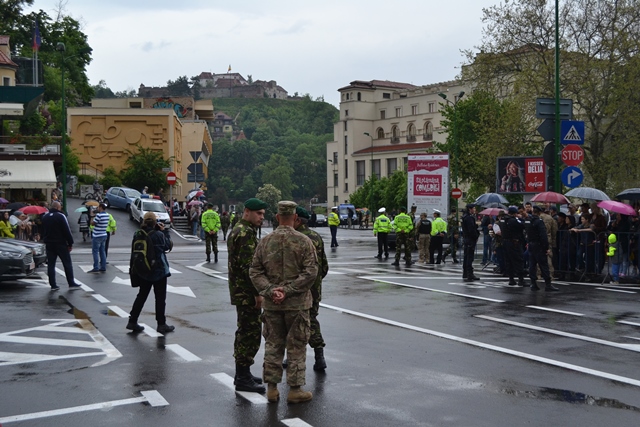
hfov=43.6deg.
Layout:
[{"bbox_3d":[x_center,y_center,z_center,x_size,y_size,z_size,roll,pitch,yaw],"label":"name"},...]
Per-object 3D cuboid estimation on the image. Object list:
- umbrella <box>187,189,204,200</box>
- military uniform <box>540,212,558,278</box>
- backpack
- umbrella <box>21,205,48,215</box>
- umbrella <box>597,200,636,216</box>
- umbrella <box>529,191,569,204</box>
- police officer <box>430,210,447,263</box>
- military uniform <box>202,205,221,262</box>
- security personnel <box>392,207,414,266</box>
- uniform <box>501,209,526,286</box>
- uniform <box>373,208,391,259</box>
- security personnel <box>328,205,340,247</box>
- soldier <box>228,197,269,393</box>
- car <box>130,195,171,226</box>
[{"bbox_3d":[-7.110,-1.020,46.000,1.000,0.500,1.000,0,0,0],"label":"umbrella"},{"bbox_3d":[5.495,0.728,19.300,0.400,1.740,0.540,0,1,40],"label":"military uniform"},{"bbox_3d":[-2.489,0.567,11.250,0.350,0.640,0.260,0,1,34],"label":"backpack"},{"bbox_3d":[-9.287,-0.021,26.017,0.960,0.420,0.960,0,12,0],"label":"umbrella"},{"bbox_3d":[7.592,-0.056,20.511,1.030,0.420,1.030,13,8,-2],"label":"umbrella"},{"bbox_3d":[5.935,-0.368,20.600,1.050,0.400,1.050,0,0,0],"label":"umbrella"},{"bbox_3d":[3.732,0.734,25.200,0.520,1.760,0.360,0,1,-32],"label":"police officer"},{"bbox_3d":[-3.290,0.592,24.300,0.590,1.790,0.400,0,0,-3],"label":"military uniform"},{"bbox_3d":[2.505,0.690,24.000,0.600,1.790,0.360,0,0,0],"label":"security personnel"},{"bbox_3d":[4.384,0.731,18.100,0.580,1.790,0.420,0,1,35],"label":"uniform"},{"bbox_3d":[2.276,0.708,29.000,0.560,1.820,0.380,0,0,-11],"label":"uniform"},{"bbox_3d":[0.631,0.604,35.300,0.520,1.790,0.380,0,1,45],"label":"security personnel"},{"bbox_3d":[-0.695,0.766,7.720,0.370,1.810,0.550,0,0,-7],"label":"soldier"},{"bbox_3d":[-10.020,-0.090,47.500,1.740,1.600,4.250,3,8,-23],"label":"car"}]

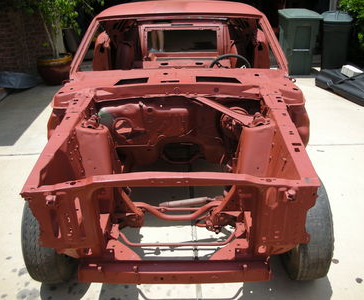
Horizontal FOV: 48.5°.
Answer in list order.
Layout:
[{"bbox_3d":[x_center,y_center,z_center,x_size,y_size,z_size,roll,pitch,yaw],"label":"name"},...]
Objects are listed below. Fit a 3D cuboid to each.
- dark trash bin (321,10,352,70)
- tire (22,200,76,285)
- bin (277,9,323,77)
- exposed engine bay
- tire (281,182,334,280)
[{"bbox_3d":[2.726,-1.960,7.270,0.530,0.970,0.610,4,25,13],"label":"dark trash bin"},{"bbox_3d":[-0.754,0.460,2.436,0.200,0.645,0.645,-1,24,1],"label":"tire"},{"bbox_3d":[2.060,-1.905,7.085,0.610,1.050,0.740,2,24,7],"label":"bin"},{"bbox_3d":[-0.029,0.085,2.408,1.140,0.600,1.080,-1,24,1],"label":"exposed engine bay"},{"bbox_3d":[0.706,0.440,2.400,0.200,0.645,0.645,-1,24,1],"label":"tire"}]

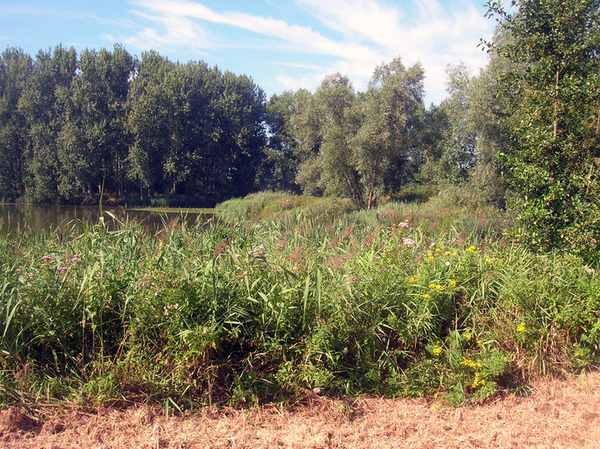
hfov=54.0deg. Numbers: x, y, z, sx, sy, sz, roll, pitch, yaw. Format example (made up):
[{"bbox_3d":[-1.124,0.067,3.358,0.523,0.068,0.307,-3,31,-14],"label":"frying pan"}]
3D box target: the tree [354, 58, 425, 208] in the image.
[{"bbox_3d":[5.775,-5.807,38.000,4.600,9.900,4.600,0,4,0],"label":"tree"}]

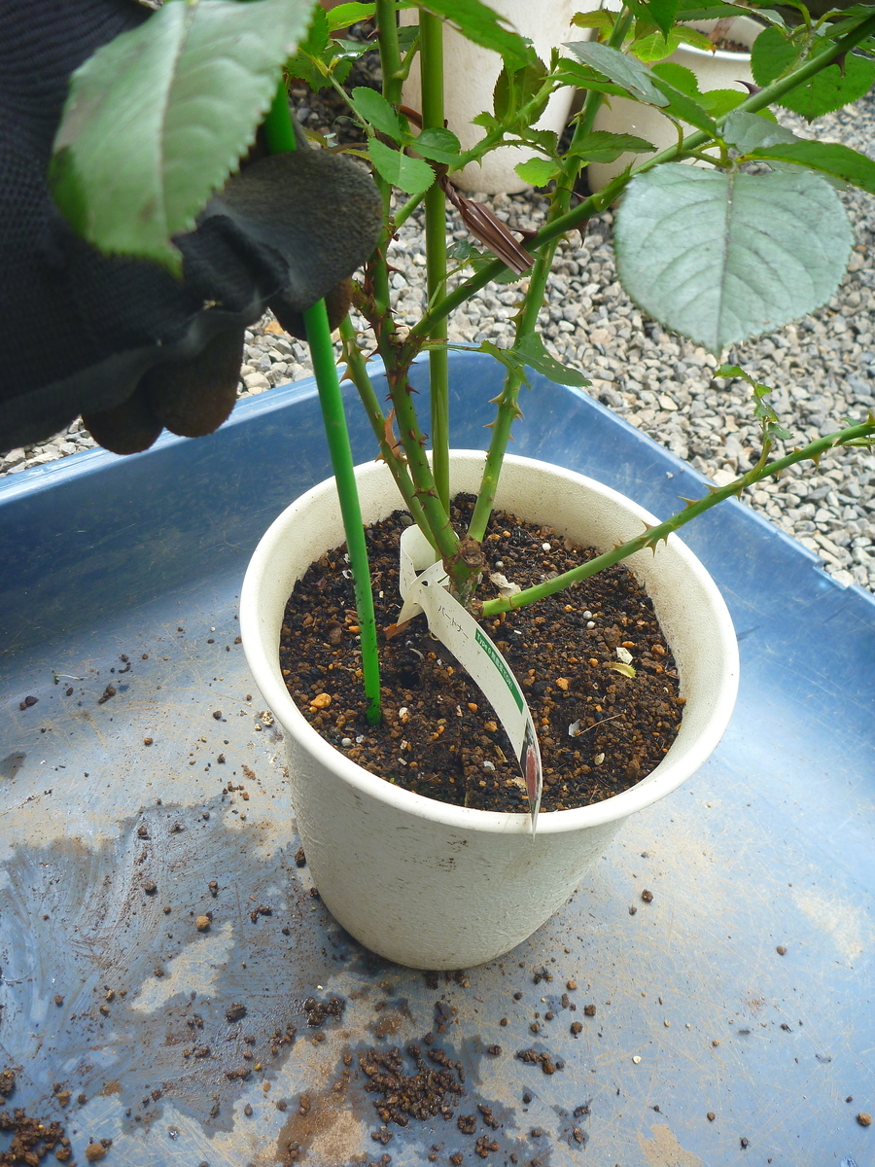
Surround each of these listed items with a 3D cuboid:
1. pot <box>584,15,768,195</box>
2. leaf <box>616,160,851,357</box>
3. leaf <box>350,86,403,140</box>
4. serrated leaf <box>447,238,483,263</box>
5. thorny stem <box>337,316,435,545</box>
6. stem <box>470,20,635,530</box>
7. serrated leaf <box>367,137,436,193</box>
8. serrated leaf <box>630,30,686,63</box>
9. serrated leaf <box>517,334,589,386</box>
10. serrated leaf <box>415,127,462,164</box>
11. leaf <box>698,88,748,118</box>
[{"bbox_3d":[0.295,-0.612,1.223,0.210,0.203,0.210,9,45,0],"label":"pot"},{"bbox_3d":[0.082,-0.092,0.260,0.066,0.010,0.072,11,66,0],"label":"leaf"},{"bbox_3d":[-0.017,-0.132,0.265,0.009,0.004,0.025,-31,74,-23],"label":"leaf"},{"bbox_3d":[0.010,-0.121,0.344,0.014,0.004,0.011,5,55,-4],"label":"serrated leaf"},{"bbox_3d":[-0.018,-0.057,0.378,0.013,0.111,0.012,-8,41,17],"label":"thorny stem"},{"bbox_3d":[0.035,-0.103,0.361,0.017,0.210,0.014,13,35,-3],"label":"stem"},{"bbox_3d":[-0.012,-0.133,0.300,0.022,0.004,0.022,18,59,-14],"label":"serrated leaf"},{"bbox_3d":[0.065,-0.161,0.283,0.014,0.004,0.015,16,67,3],"label":"serrated leaf"},{"bbox_3d":[0.043,-0.083,0.352,0.031,0.006,0.019,27,53,1],"label":"serrated leaf"},{"bbox_3d":[0.000,-0.122,0.263,0.014,0.004,0.011,9,73,0],"label":"serrated leaf"},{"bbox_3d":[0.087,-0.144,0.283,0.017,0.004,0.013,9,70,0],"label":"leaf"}]

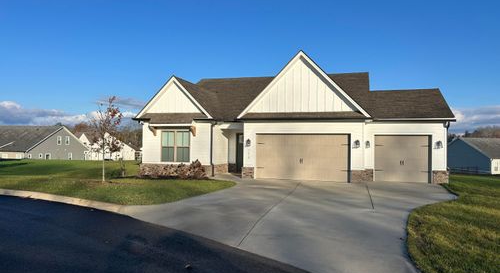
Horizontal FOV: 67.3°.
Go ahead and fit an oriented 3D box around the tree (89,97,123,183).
[{"bbox_3d":[-7.700,0.100,20.000,1.800,4.550,1.800,0,0,14],"label":"tree"}]

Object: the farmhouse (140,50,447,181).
[{"bbox_3d":[3.050,-1.100,25.900,17.100,6.750,13.200,0,0,14],"label":"farmhouse"}]

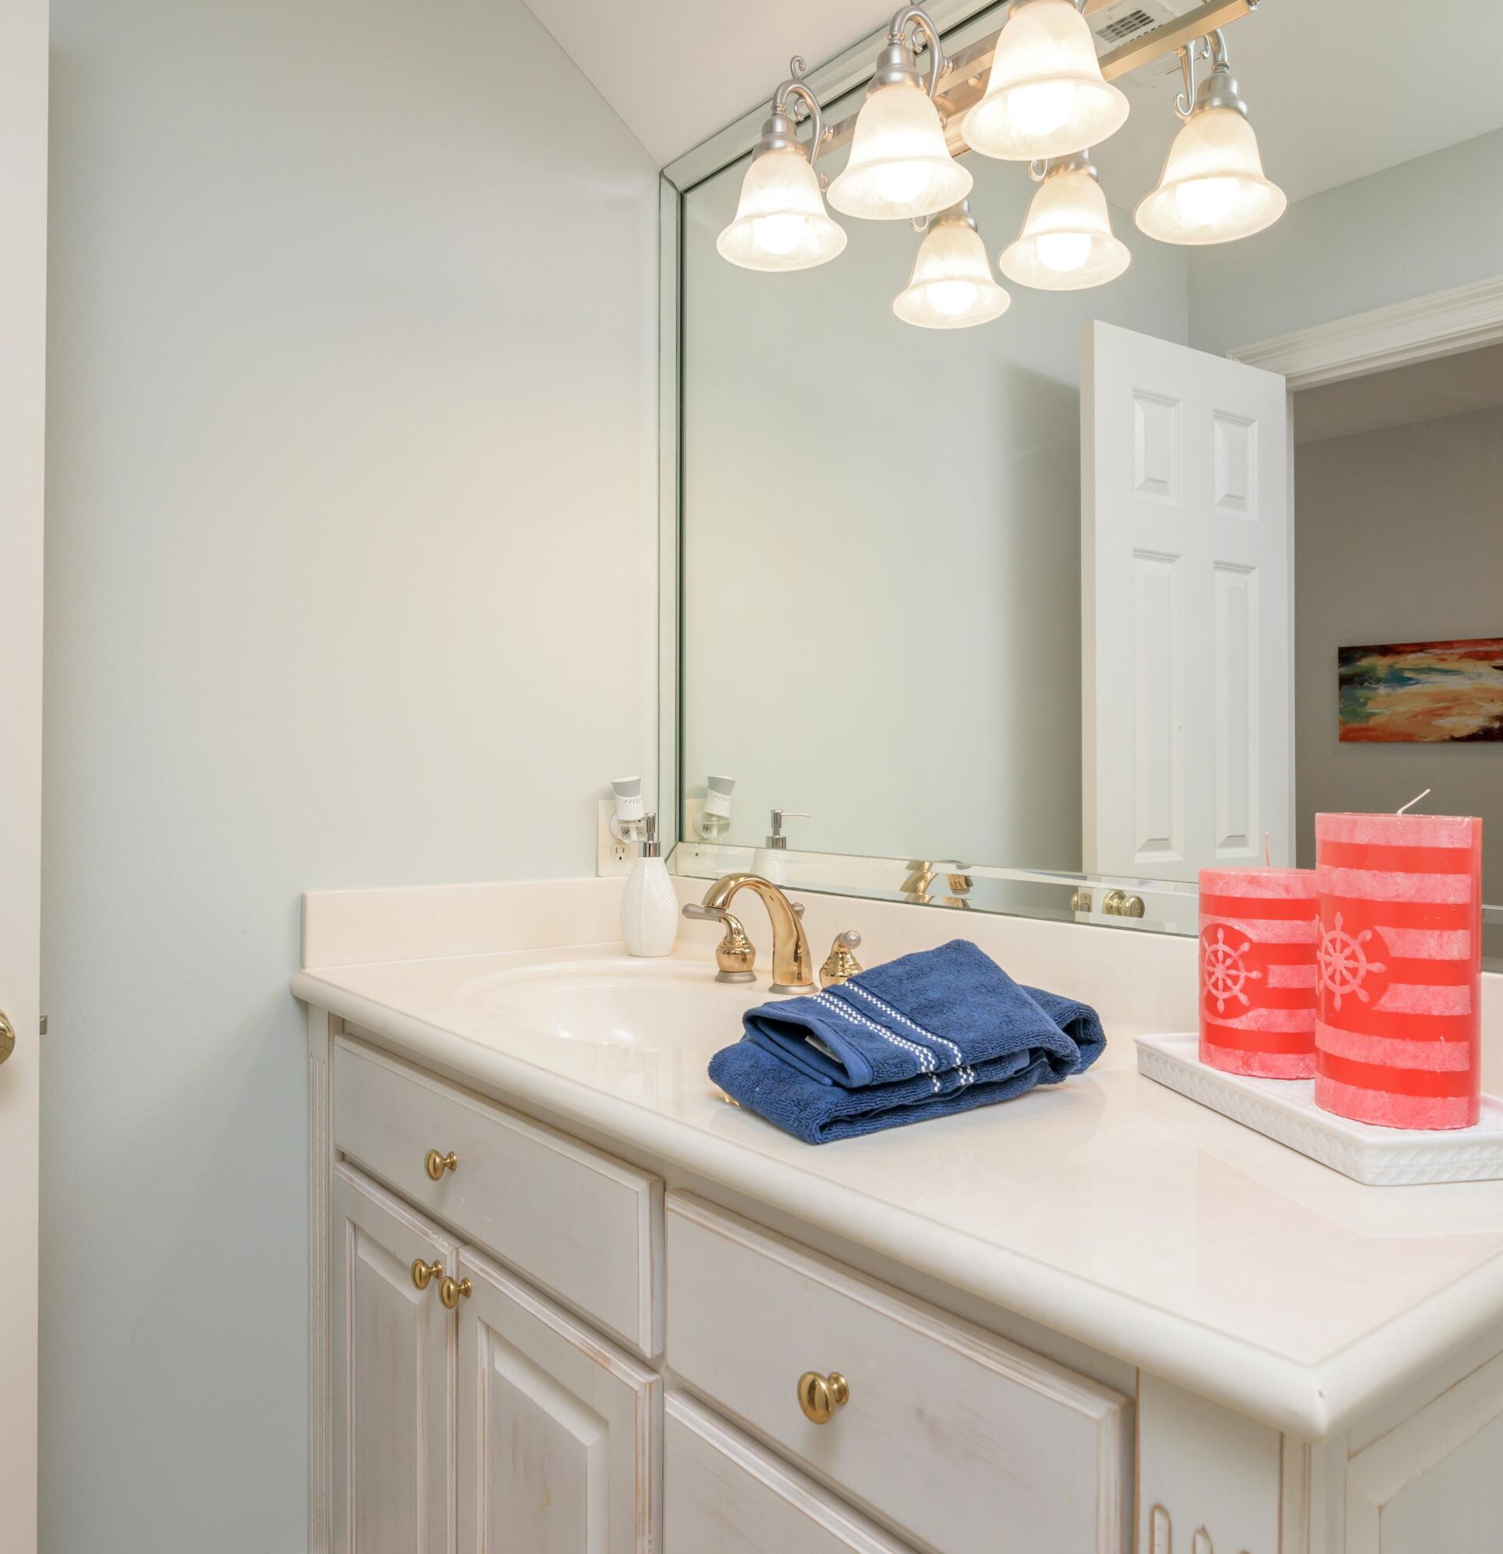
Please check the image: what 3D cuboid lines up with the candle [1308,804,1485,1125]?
[{"bbox_3d":[0.449,0.130,0.818,0.104,0.205,0.104,0,0,-13],"label":"candle"}]

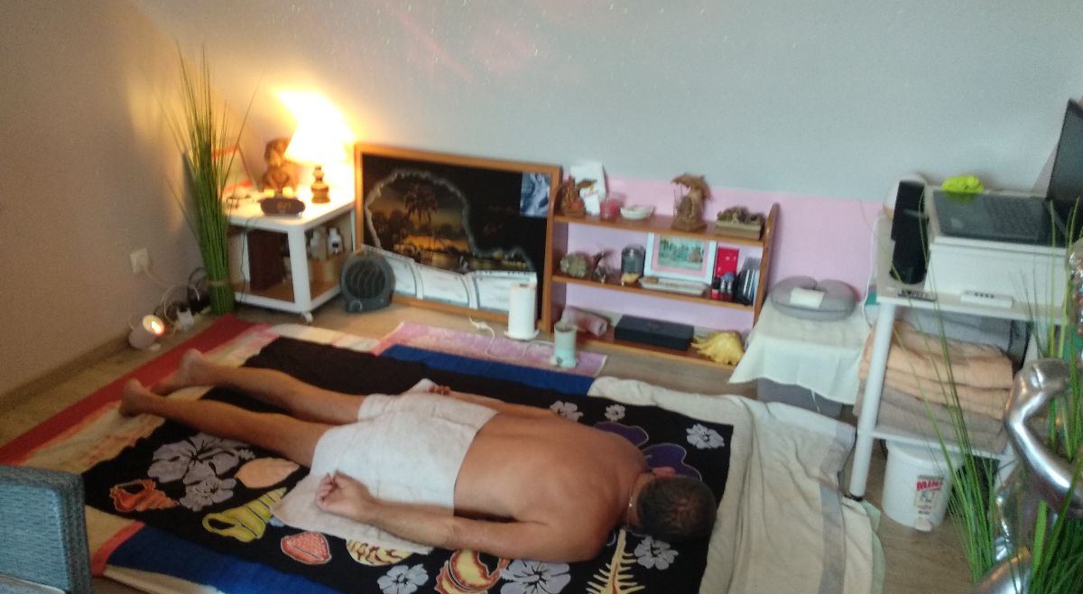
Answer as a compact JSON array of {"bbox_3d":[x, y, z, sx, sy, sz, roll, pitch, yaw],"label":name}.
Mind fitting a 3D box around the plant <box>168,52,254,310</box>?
[{"bbox_3d":[-1.390,-0.453,3.449,0.340,1.100,0.340,8,22,19],"label":"plant"}]

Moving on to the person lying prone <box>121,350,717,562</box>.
[{"bbox_3d":[-0.425,0.361,2.349,1.870,0.255,0.650,8,22,19],"label":"person lying prone"}]

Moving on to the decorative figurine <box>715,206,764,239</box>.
[{"bbox_3d":[0.735,-0.277,3.006,0.160,0.095,0.095,8,22,19],"label":"decorative figurine"}]

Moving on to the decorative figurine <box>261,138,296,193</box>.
[{"bbox_3d":[-1.244,-0.613,3.812,0.165,0.245,0.130,-5,22,-17],"label":"decorative figurine"}]

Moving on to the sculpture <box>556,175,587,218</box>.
[{"bbox_3d":[0.129,-0.412,3.278,0.120,0.160,0.090,7,22,13],"label":"sculpture"}]

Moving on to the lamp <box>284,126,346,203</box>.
[{"bbox_3d":[-1.006,-0.593,3.652,0.265,0.340,0.265,1,21,0],"label":"lamp"}]

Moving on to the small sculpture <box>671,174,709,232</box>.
[{"bbox_3d":[0.573,-0.377,3.158,0.150,0.205,0.125,8,22,16],"label":"small sculpture"}]

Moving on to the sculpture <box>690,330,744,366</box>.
[{"bbox_3d":[0.680,0.180,3.190,0.200,0.090,0.140,8,22,19],"label":"sculpture"}]

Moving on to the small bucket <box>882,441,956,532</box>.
[{"bbox_3d":[1.074,0.516,2.322,0.200,0.210,0.200,5,22,8],"label":"small bucket"}]

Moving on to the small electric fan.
[{"bbox_3d":[-0.785,-0.082,3.651,0.235,0.258,0.145,-9,24,-26],"label":"small electric fan"}]

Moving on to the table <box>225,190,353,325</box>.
[{"bbox_3d":[-1.121,-0.190,3.689,0.415,0.443,0.400,8,22,19],"label":"table"}]

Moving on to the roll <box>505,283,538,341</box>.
[{"bbox_3d":[-0.081,0.051,3.405,0.140,0.228,0.140,1,21,-1],"label":"roll"}]

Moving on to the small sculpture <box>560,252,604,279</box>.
[{"bbox_3d":[0.155,-0.135,3.332,0.150,0.083,0.100,8,22,19],"label":"small sculpture"}]

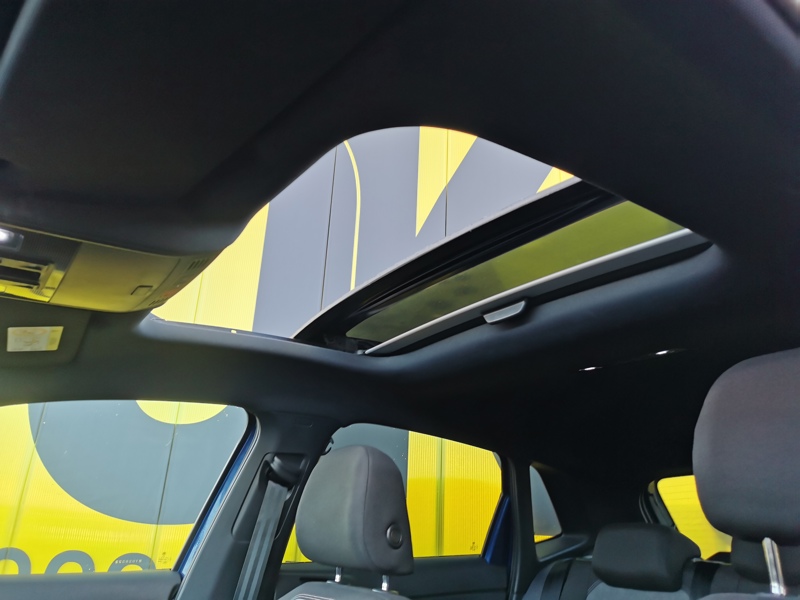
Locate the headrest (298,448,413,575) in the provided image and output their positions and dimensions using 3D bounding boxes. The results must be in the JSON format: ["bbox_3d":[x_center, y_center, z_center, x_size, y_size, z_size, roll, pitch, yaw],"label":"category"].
[{"bbox_3d":[-0.078,0.341,1.024,0.125,0.190,0.250,17,-25,-32],"label":"headrest"}]

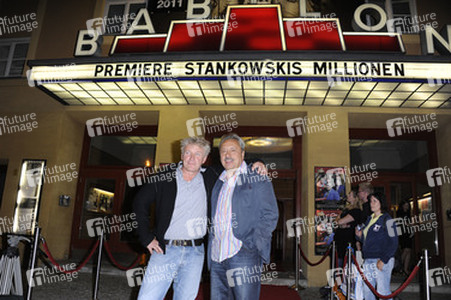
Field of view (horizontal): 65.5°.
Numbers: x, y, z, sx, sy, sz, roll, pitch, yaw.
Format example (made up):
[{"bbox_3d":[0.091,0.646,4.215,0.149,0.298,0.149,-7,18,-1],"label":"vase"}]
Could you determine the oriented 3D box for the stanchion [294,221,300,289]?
[{"bbox_3d":[1.245,1.809,6.049,0.250,1.120,0.250,2,-10,0],"label":"stanchion"}]

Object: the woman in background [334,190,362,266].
[{"bbox_3d":[1.778,1.405,5.061,0.420,1.620,0.500,5,-10,-14],"label":"woman in background"}]

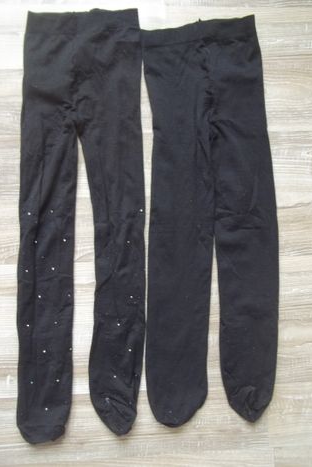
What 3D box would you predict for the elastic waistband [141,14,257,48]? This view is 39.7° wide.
[{"bbox_3d":[0.067,-0.303,0.656,0.177,0.010,0.041,-8,89,-4],"label":"elastic waistband"}]

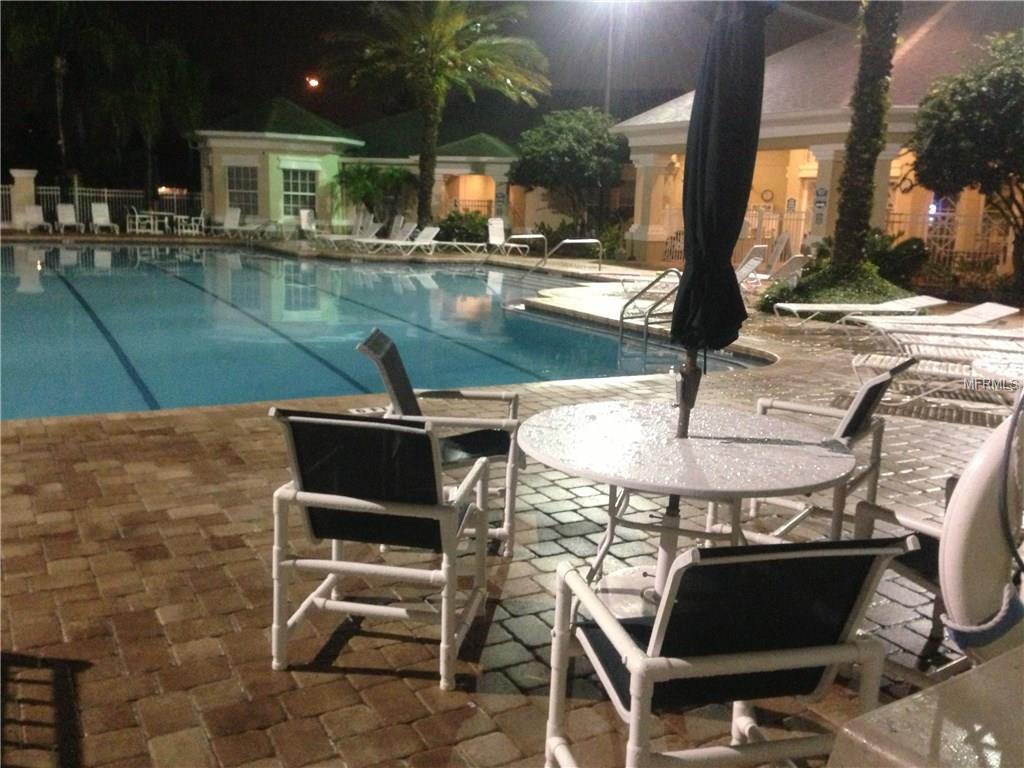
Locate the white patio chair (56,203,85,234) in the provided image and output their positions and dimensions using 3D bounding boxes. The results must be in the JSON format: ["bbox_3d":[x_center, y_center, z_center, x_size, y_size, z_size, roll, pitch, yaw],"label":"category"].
[{"bbox_3d":[-14.482,-5.430,31.921,0.650,0.920,1.880,-4,12,-29],"label":"white patio chair"}]

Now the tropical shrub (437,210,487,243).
[{"bbox_3d":[-1.620,-5.100,31.618,1.650,1.150,1.400,2,11,0],"label":"tropical shrub"}]

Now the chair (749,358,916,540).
[{"bbox_3d":[1.376,0.320,4.469,0.741,0.914,0.607,9,13,33],"label":"chair"}]

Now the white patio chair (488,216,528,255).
[{"bbox_3d":[-0.137,-4.069,27.127,0.650,0.980,1.700,-7,14,-39],"label":"white patio chair"}]

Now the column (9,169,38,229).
[{"bbox_3d":[-15.773,-6.003,31.545,0.850,1.920,0.850,-3,12,-24],"label":"column"}]

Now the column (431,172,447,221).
[{"bbox_3d":[-3.067,-7.707,41.310,0.650,2.500,0.650,2,11,0],"label":"column"}]

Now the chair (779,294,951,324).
[{"bbox_3d":[4.618,-0.930,12.976,1.990,0.460,0.660,1,11,-7],"label":"chair"}]

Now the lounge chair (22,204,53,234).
[{"bbox_3d":[-15.200,-5.297,31.258,0.650,0.860,1.880,-4,12,-29],"label":"lounge chair"}]

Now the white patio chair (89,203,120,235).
[{"bbox_3d":[-12.927,-5.274,30.952,0.660,0.920,1.550,-4,13,-29],"label":"white patio chair"}]

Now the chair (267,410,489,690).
[{"bbox_3d":[-0.440,0.478,3.318,0.607,0.914,0.741,4,11,9],"label":"chair"}]

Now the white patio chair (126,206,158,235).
[{"bbox_3d":[-12.117,-5.428,31.935,0.610,0.910,0.770,10,14,36],"label":"white patio chair"}]

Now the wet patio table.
[{"bbox_3d":[0.614,0.550,3.684,1.230,0.705,1.230,2,11,0],"label":"wet patio table"}]

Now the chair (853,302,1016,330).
[{"bbox_3d":[5.273,-0.783,12.286,1.940,0.480,0.660,1,11,-7],"label":"chair"}]

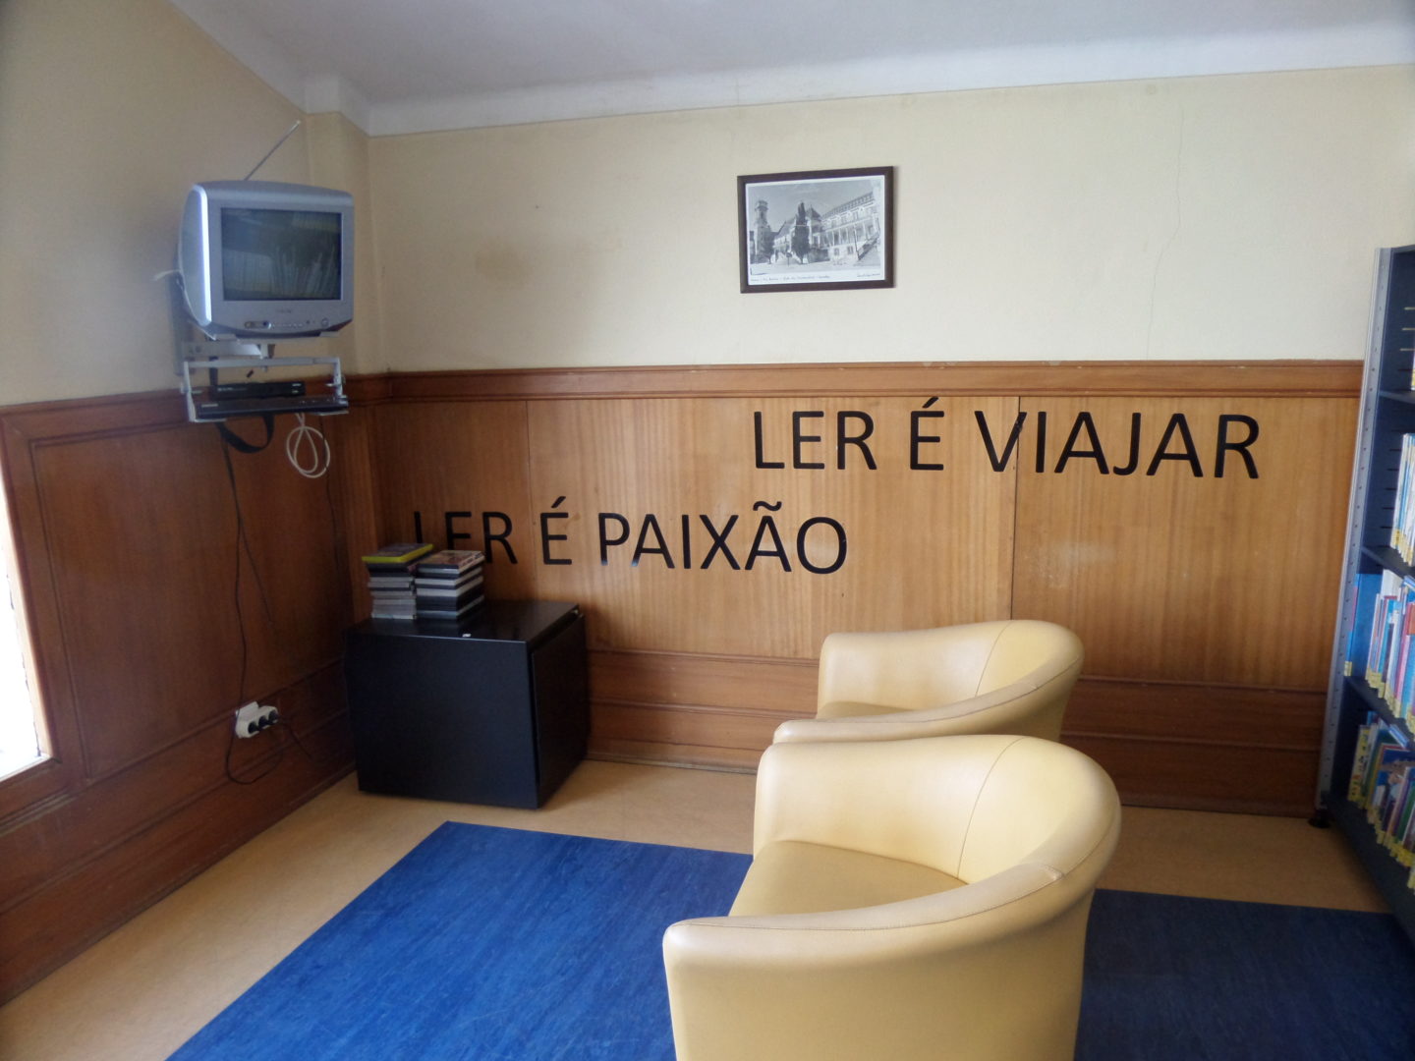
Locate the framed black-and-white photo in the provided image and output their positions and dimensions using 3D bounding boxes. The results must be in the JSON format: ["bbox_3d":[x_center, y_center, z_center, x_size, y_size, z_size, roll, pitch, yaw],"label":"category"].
[{"bbox_3d":[0.306,-0.854,3.035,0.445,0.331,0.025,2,10,14],"label":"framed black-and-white photo"}]

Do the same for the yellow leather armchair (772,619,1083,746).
[{"bbox_3d":[0.513,0.596,2.373,0.600,0.694,0.700,2,10,14],"label":"yellow leather armchair"}]

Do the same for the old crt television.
[{"bbox_3d":[-1.094,-0.661,2.581,0.360,0.335,0.350,-9,20,-39],"label":"old crt television"}]

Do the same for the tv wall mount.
[{"bbox_3d":[-1.106,-0.382,2.625,0.360,0.200,0.290,-9,13,-39],"label":"tv wall mount"}]

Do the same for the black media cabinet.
[{"bbox_3d":[-0.748,0.533,3.368,0.616,0.513,0.388,2,10,14],"label":"black media cabinet"}]

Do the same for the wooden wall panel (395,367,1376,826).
[{"bbox_3d":[0.341,0.146,3.230,2.897,1.285,0.050,2,10,14],"label":"wooden wall panel"}]

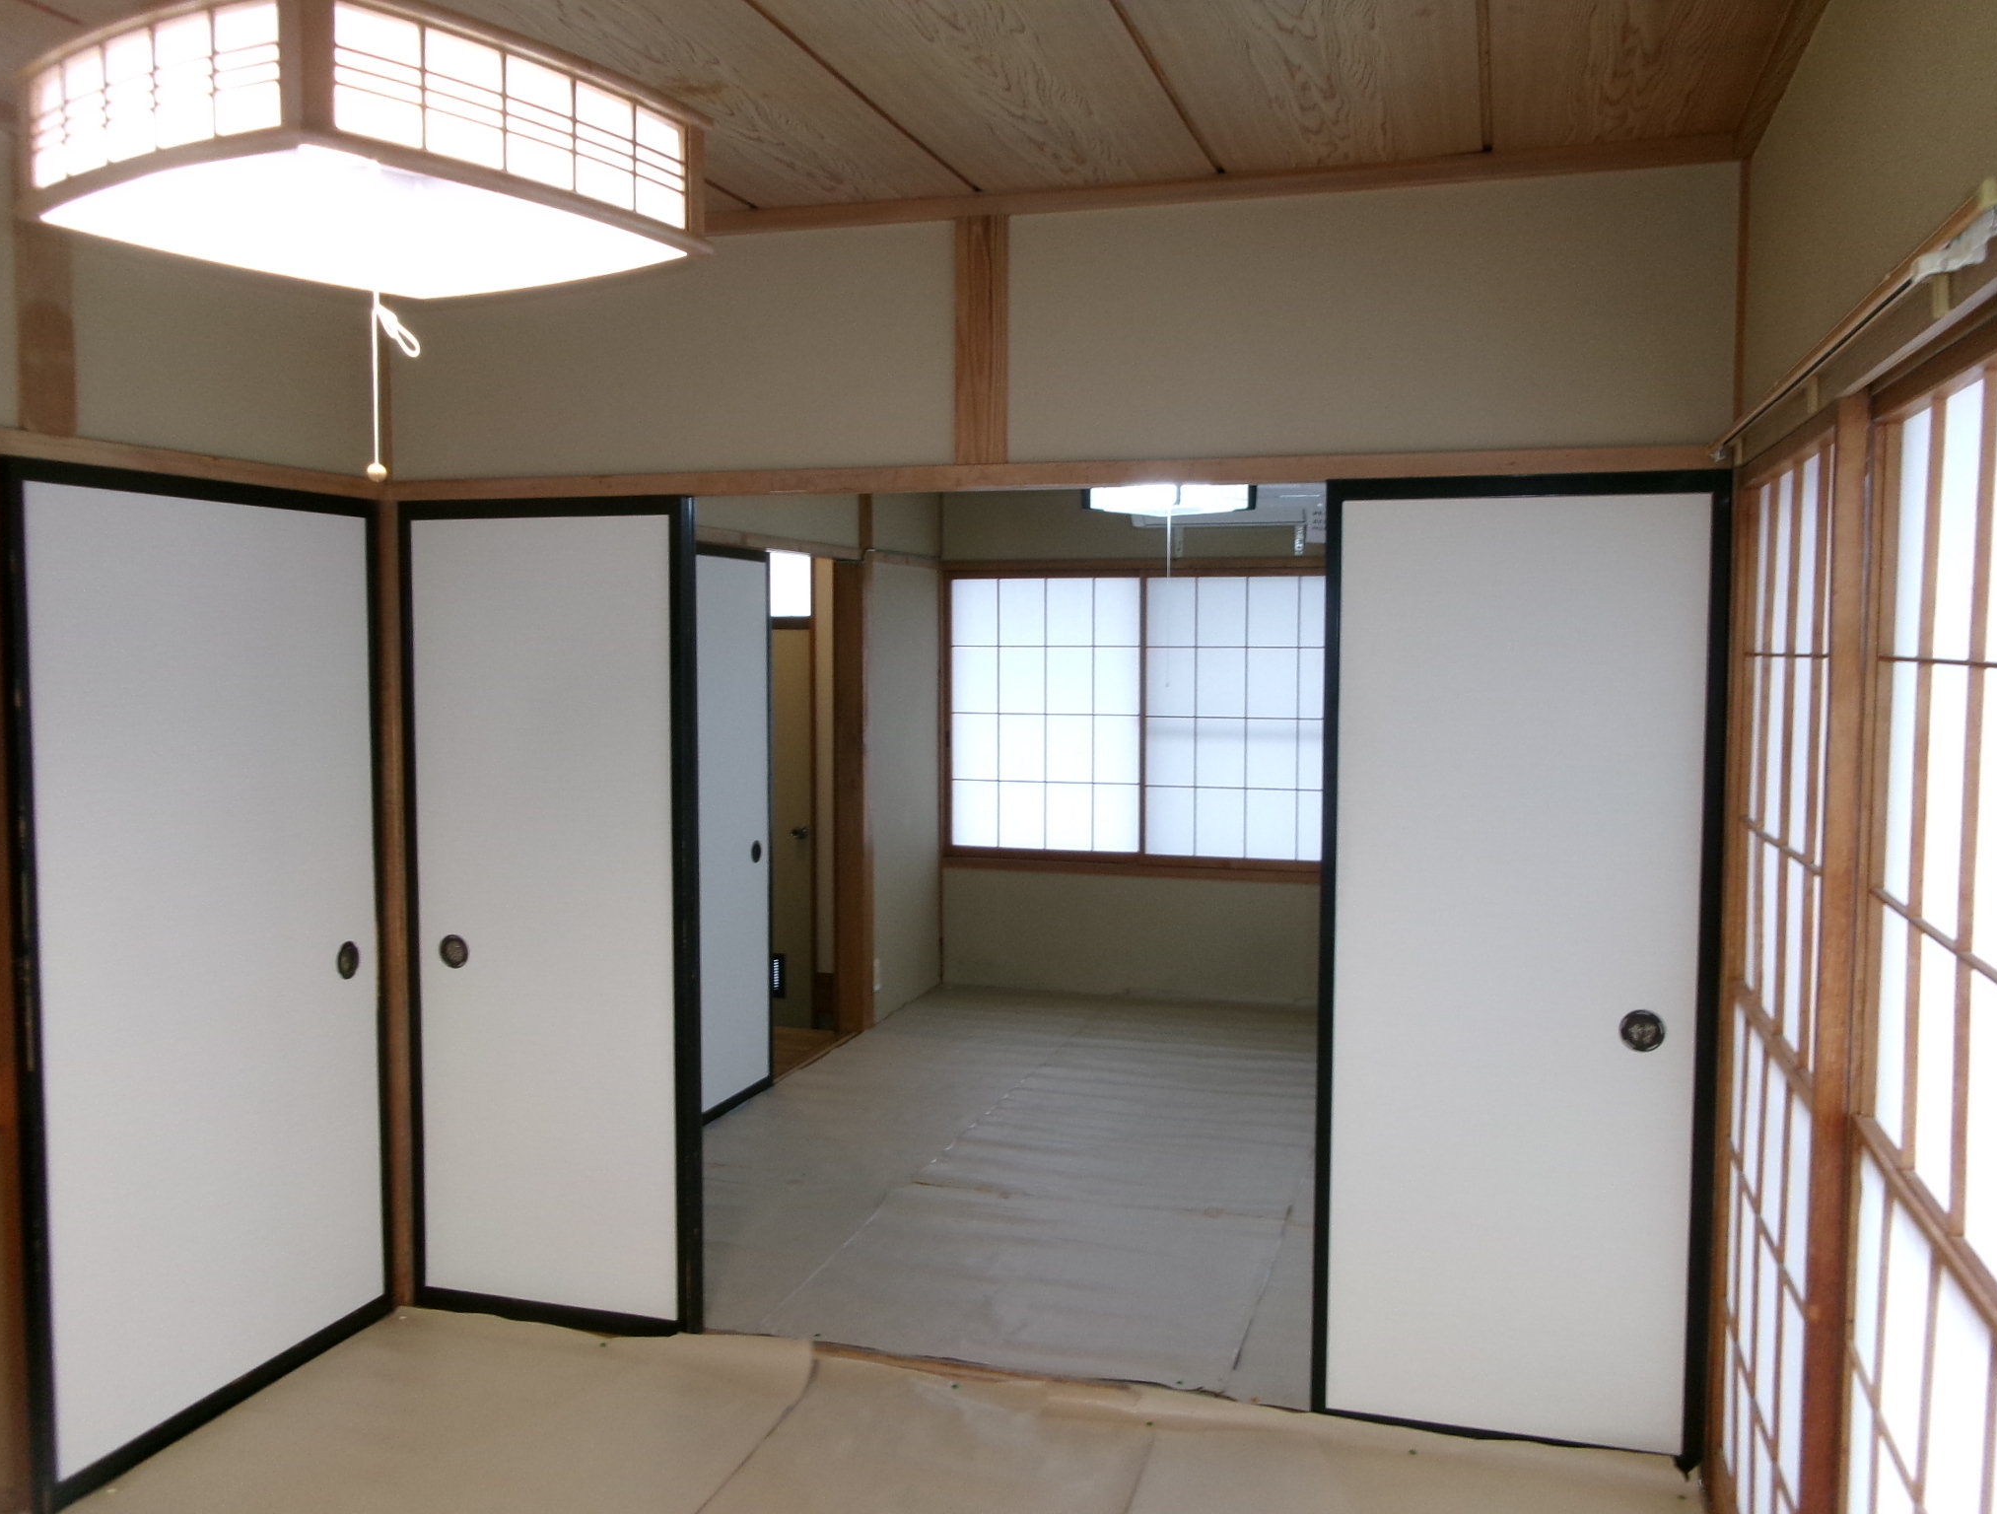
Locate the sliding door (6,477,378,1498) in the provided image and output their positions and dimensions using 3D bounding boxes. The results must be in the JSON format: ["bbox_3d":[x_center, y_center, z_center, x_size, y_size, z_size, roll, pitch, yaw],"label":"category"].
[{"bbox_3d":[-1.469,0.362,3.089,0.031,1.756,0.902,1,4,17],"label":"sliding door"}]

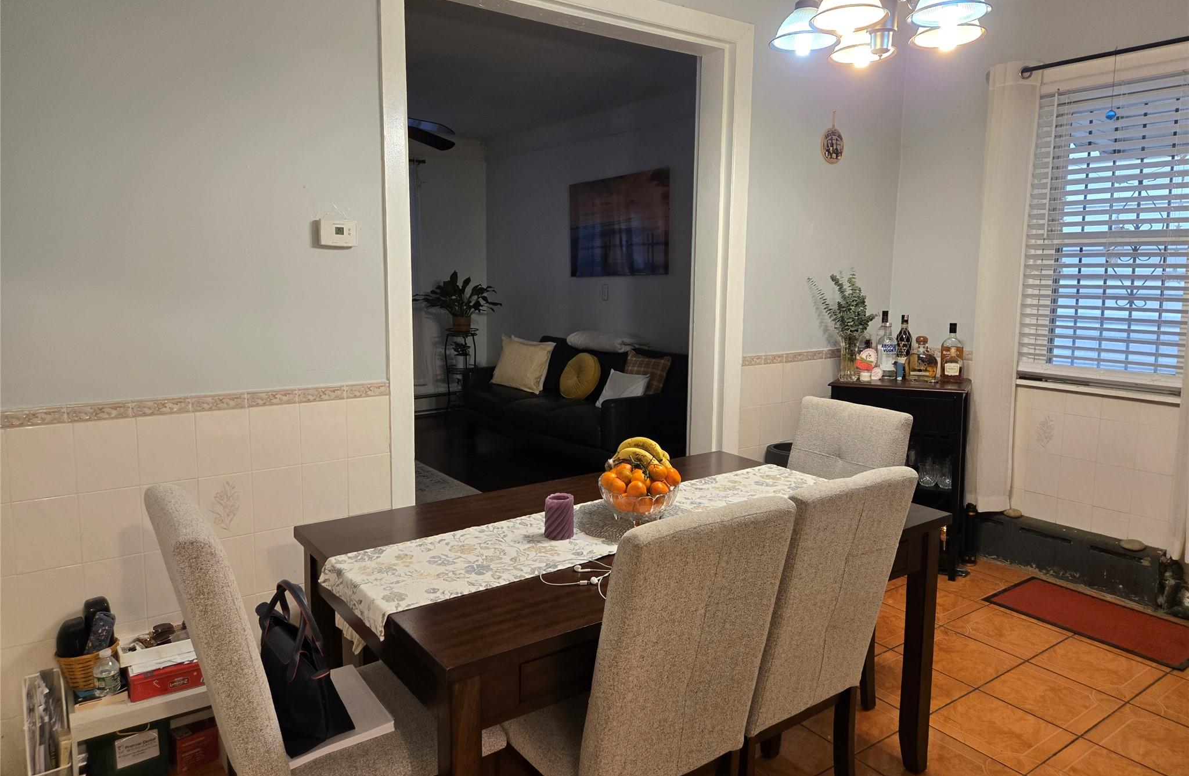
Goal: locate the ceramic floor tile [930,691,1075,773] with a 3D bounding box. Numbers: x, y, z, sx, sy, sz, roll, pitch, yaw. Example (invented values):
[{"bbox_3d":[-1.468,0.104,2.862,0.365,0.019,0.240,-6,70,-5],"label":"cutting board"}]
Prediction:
[{"bbox_3d":[1.299,1.092,2.536,0.345,0.010,0.340,-5,10,-35],"label":"ceramic floor tile"}]

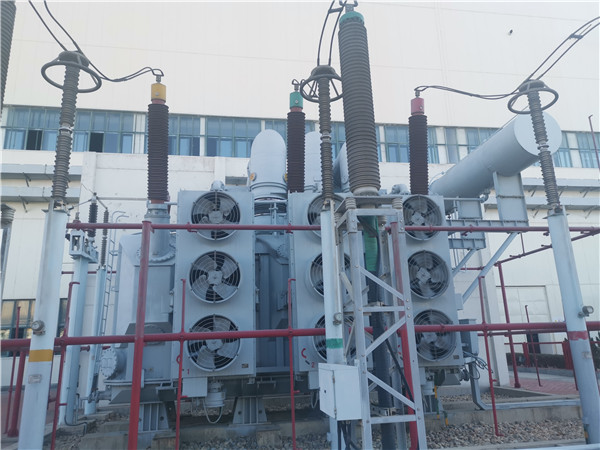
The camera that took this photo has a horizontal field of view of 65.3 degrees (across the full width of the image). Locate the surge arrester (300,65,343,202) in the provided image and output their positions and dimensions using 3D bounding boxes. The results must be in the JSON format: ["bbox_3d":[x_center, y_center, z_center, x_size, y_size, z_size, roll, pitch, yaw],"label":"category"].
[{"bbox_3d":[0.439,-1.487,7.447,0.810,2.363,0.810,0,-15,-8],"label":"surge arrester"}]

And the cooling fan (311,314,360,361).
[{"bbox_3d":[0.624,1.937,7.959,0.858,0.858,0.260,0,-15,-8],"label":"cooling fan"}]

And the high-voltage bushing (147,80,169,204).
[{"bbox_3d":[-3.049,-1.838,10.074,0.400,2.853,0.400,0,-15,-8],"label":"high-voltage bushing"}]

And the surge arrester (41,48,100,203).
[{"bbox_3d":[-3.468,-1.482,6.894,0.810,2.437,0.810,0,-15,-8],"label":"surge arrester"}]

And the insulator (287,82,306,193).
[{"bbox_3d":[-0.069,-1.914,10.514,0.400,3.051,0.400,0,-15,-8],"label":"insulator"}]

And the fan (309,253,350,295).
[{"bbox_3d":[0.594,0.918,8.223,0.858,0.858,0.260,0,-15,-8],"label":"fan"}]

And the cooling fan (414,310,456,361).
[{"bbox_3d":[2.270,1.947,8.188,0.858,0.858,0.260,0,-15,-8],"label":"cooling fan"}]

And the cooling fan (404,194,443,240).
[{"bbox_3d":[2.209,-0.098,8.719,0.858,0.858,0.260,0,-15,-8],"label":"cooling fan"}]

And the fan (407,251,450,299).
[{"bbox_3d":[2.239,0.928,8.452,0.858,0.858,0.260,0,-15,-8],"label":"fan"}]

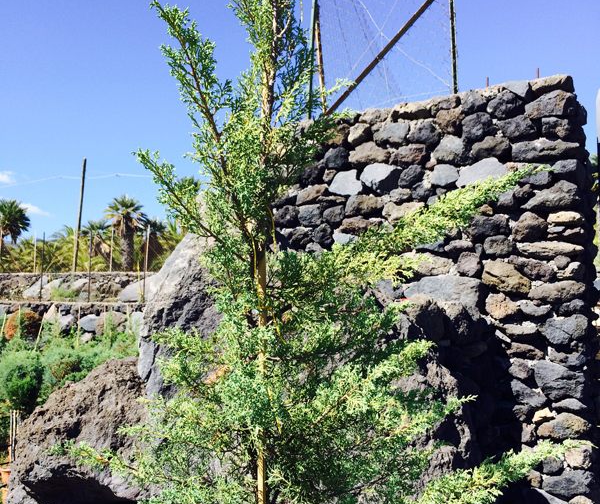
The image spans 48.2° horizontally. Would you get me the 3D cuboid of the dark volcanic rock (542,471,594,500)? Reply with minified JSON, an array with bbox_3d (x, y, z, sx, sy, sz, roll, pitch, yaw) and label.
[{"bbox_3d":[1.578,1.373,3.939,0.281,0.164,0.240,-4,-9,27],"label":"dark volcanic rock"}]

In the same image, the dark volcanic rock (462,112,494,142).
[{"bbox_3d":[1.246,-0.869,4.677,0.210,0.211,0.220,-3,-7,29],"label":"dark volcanic rock"}]

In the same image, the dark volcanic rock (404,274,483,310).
[{"bbox_3d":[1.017,0.287,4.750,0.523,0.273,0.360,-3,-7,29],"label":"dark volcanic rock"}]

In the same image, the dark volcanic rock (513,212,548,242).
[{"bbox_3d":[1.438,-0.153,4.199,0.200,0.183,0.200,-4,-9,27],"label":"dark volcanic rock"}]

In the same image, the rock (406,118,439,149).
[{"bbox_3d":[0.846,-0.811,4.590,0.235,0.205,0.200,-4,-9,27],"label":"rock"}]

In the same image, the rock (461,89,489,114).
[{"bbox_3d":[1.224,-1.056,4.703,0.186,0.185,0.210,-3,-7,29],"label":"rock"}]

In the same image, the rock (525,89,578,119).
[{"bbox_3d":[1.598,-0.943,4.258,0.315,0.189,0.260,-4,-9,27],"label":"rock"}]

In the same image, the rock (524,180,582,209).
[{"bbox_3d":[1.666,-0.374,4.439,0.339,0.197,0.300,-3,-7,29],"label":"rock"}]

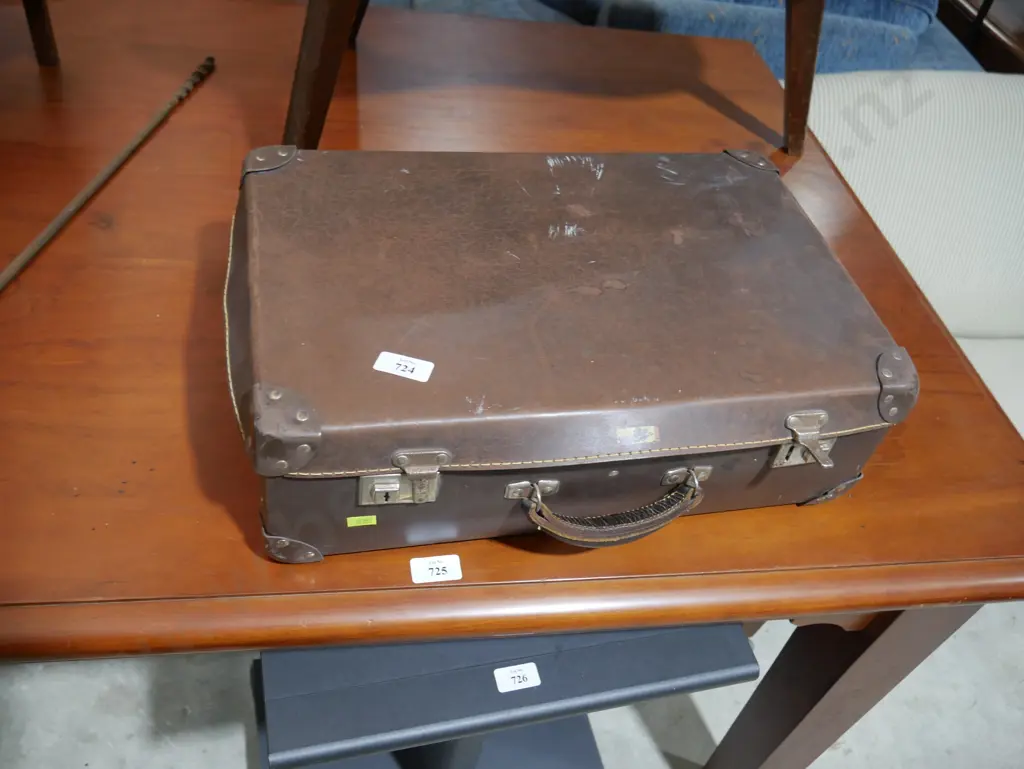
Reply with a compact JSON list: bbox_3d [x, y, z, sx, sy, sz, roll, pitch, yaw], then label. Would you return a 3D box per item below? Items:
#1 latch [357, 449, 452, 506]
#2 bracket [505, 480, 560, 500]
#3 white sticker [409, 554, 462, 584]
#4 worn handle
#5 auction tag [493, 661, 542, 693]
[{"bbox_3d":[-0.076,0.068,0.576,0.060,0.064,0.013,-4,48,-14],"label":"latch"},{"bbox_3d":[0.014,0.080,0.622,0.043,0.020,0.006,-4,48,-14],"label":"bracket"},{"bbox_3d":[-0.058,0.142,0.639,0.038,0.001,0.021,-2,48,-13],"label":"white sticker"},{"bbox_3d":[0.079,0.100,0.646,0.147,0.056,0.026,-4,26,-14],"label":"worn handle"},{"bbox_3d":[0.005,0.255,0.721,0.038,0.001,0.021,-4,49,-15],"label":"auction tag"}]

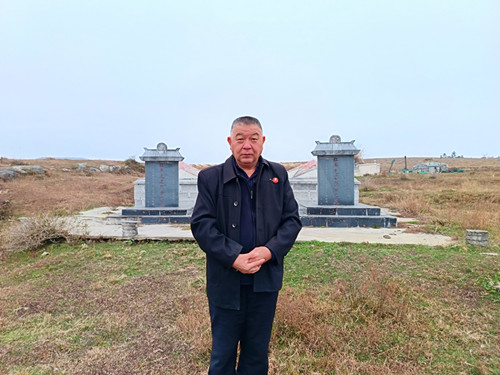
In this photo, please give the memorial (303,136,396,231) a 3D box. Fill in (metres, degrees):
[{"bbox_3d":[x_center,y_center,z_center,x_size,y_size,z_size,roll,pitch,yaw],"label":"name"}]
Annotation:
[{"bbox_3d":[2.187,-0.210,8.300,2.154,2.126,1.300,0,3,0],"label":"memorial"}]

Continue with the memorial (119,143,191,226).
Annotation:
[{"bbox_3d":[-2.288,-0.163,8.978,1.951,2.019,1.150,0,3,0],"label":"memorial"}]

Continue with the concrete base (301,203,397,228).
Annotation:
[{"bbox_3d":[2.187,0.662,8.344,2.154,0.381,1.300,0,3,0],"label":"concrete base"}]

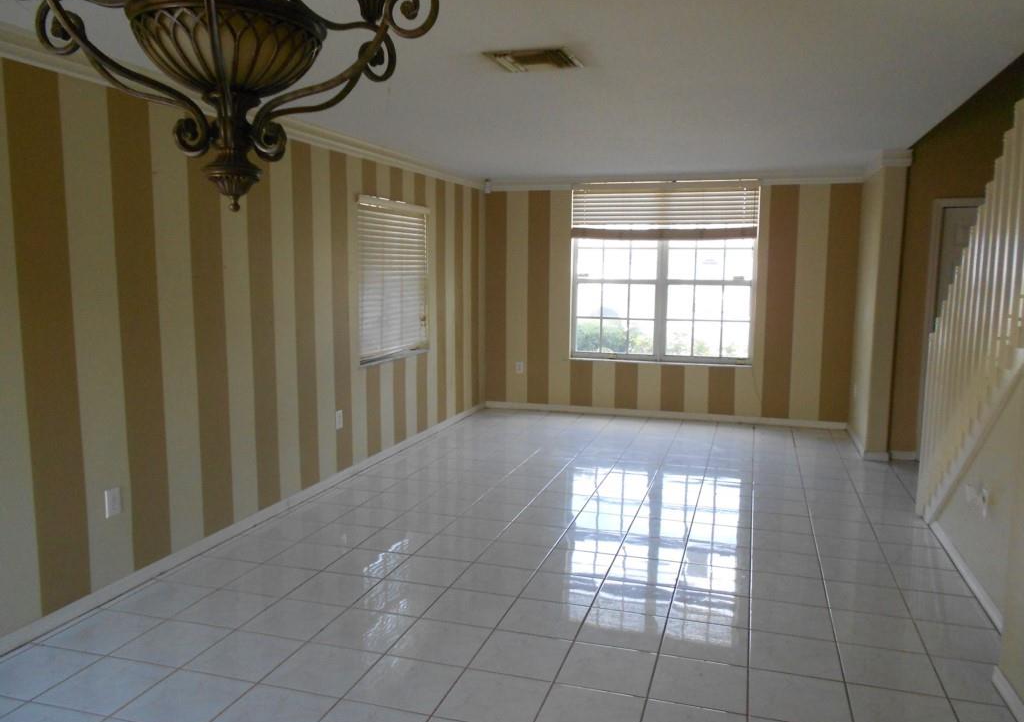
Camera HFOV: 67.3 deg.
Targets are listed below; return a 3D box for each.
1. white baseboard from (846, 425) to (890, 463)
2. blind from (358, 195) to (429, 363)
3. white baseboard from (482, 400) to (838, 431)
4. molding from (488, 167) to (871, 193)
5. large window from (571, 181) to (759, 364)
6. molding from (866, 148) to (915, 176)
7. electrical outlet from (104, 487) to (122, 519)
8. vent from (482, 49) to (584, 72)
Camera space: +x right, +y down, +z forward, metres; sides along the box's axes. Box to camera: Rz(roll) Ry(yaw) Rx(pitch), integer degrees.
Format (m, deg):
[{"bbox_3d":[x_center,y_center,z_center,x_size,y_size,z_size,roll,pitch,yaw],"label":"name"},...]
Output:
[{"bbox_3d":[3.085,0.697,6.698,0.198,0.074,1.255,2,7,17],"label":"white baseboard"},{"bbox_3d":[-0.929,-0.642,6.255,0.090,1.250,1.275,2,7,17],"label":"blind"},{"bbox_3d":[1.449,0.551,7.868,3.650,0.074,0.015,2,7,17],"label":"white baseboard"},{"bbox_3d":[1.444,-1.760,7.556,3.650,0.120,0.075,2,7,17],"label":"molding"},{"bbox_3d":[1.489,-0.866,7.704,1.835,1.780,0.100,2,7,17],"label":"large window"},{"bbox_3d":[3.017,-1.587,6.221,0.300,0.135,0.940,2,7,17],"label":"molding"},{"bbox_3d":[-1.827,0.648,3.534,0.010,0.121,0.078,2,7,17],"label":"electrical outlet"},{"bbox_3d":[0.102,-1.306,3.361,0.350,0.027,0.360,2,7,17],"label":"vent"}]

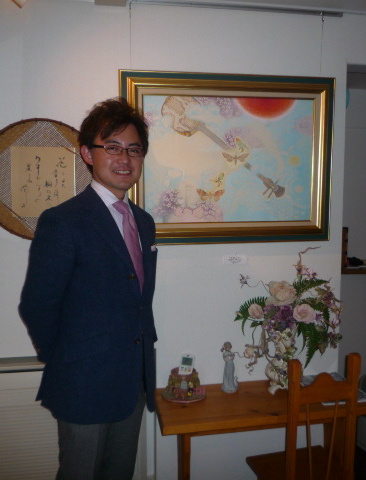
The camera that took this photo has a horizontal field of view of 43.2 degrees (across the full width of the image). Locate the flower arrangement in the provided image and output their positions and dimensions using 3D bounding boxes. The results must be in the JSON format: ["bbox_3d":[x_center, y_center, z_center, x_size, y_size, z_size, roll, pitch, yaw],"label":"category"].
[{"bbox_3d":[0.450,0.343,1.951,0.482,0.621,0.290,-1,6,-10],"label":"flower arrangement"}]

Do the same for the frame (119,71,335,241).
[{"bbox_3d":[0.186,-0.335,1.909,0.890,0.678,0.060,-1,7,-10],"label":"frame"}]

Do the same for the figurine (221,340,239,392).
[{"bbox_3d":[0.201,0.538,1.963,0.075,0.208,0.070,-2,6,-16],"label":"figurine"}]

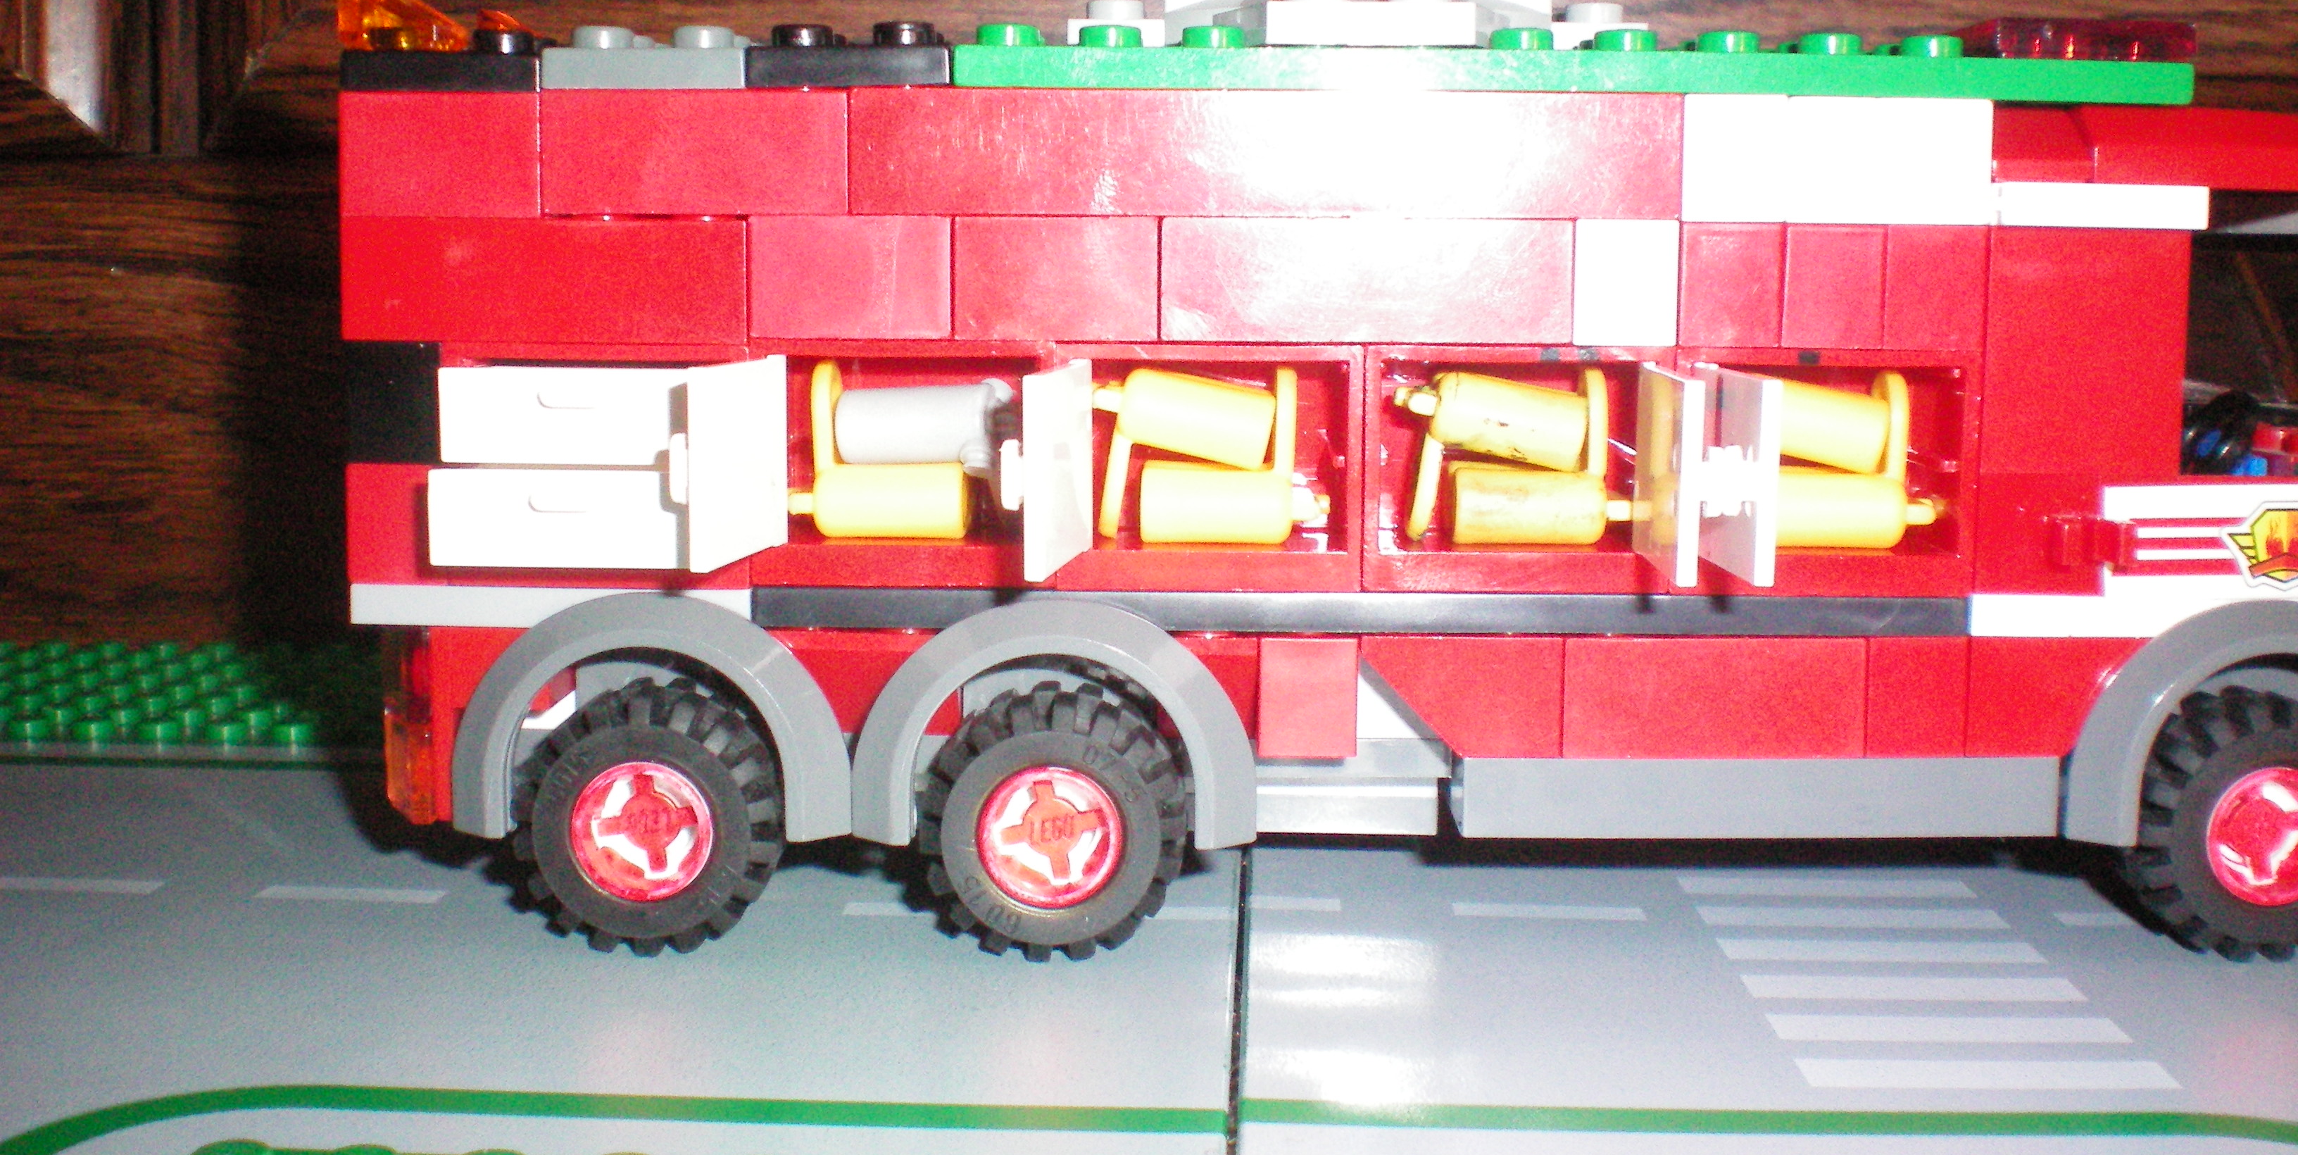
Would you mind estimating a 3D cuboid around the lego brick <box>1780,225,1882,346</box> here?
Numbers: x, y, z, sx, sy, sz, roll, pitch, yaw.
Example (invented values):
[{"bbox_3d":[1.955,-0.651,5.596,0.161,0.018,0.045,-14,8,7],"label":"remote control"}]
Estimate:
[{"bbox_3d":[0.053,-0.023,0.198,0.008,0.010,0.008,0,7,1],"label":"lego brick"}]

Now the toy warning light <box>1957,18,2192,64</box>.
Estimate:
[{"bbox_3d":[0.073,-0.042,0.199,0.016,0.003,0.013,0,6,1],"label":"toy warning light"}]

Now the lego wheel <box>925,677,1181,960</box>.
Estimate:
[{"bbox_3d":[-0.008,0.020,0.206,0.021,0.021,0.012,1,7,1],"label":"lego wheel"}]

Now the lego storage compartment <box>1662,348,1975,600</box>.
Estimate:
[{"bbox_3d":[0.053,-0.009,0.204,0.024,0.019,0.016,0,7,1],"label":"lego storage compartment"}]

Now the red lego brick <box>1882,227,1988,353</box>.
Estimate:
[{"bbox_3d":[0.061,-0.023,0.198,0.008,0.010,0.008,0,7,1],"label":"red lego brick"}]

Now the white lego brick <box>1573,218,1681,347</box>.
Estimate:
[{"bbox_3d":[0.037,-0.023,0.200,0.008,0.010,0.008,0,6,1],"label":"white lego brick"}]

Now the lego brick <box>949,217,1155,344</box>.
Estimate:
[{"bbox_3d":[-0.007,-0.023,0.197,0.016,0.010,0.008,1,7,1],"label":"lego brick"}]

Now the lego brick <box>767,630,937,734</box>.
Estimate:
[{"bbox_3d":[-0.023,0.007,0.213,0.016,0.010,0.010,0,6,1],"label":"lego brick"}]

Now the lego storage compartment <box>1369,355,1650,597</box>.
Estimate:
[{"bbox_3d":[0.029,-0.009,0.204,0.024,0.019,0.016,0,7,1],"label":"lego storage compartment"}]

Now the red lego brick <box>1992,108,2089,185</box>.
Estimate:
[{"bbox_3d":[0.068,-0.033,0.195,0.008,0.006,0.008,1,7,1],"label":"red lego brick"}]

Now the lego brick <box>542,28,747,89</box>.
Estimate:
[{"bbox_3d":[-0.039,-0.041,0.206,0.016,0.005,0.023,0,6,1],"label":"lego brick"}]

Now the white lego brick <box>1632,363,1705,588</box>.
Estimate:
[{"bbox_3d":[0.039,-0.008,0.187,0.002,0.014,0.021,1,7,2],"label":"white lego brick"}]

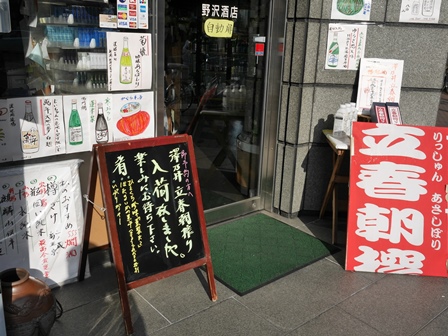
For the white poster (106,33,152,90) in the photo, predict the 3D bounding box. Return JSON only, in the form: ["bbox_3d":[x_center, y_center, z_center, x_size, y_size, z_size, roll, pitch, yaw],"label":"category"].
[{"bbox_3d":[-0.514,-0.582,2.416,0.265,0.303,0.006,-11,21,-39],"label":"white poster"}]

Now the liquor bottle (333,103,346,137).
[{"bbox_3d":[0.822,-0.333,3.082,0.065,0.219,0.065,16,21,38],"label":"liquor bottle"}]

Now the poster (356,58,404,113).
[{"bbox_3d":[1.103,-0.574,3.110,0.293,0.384,0.008,3,10,2],"label":"poster"}]

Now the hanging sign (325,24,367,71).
[{"bbox_3d":[0.856,-0.842,3.080,0.261,0.304,0.006,3,17,2],"label":"hanging sign"}]

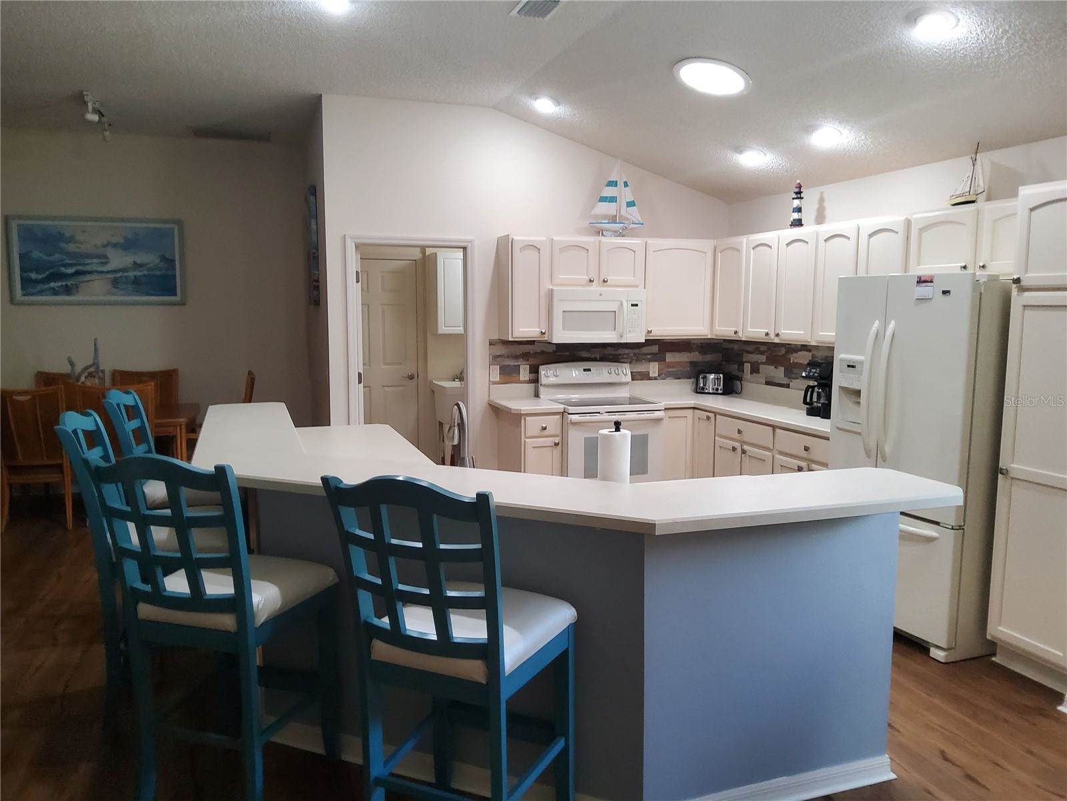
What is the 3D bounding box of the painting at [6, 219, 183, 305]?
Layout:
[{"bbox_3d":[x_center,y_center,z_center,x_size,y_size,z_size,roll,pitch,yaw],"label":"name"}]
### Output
[{"bbox_3d":[-3.718,-1.186,6.852,1.345,0.740,0.040,-2,8,-19],"label":"painting"}]

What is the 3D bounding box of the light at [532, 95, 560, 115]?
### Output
[{"bbox_3d":[0.081,-2.045,5.543,0.190,0.040,0.190,16,1,0],"label":"light"}]

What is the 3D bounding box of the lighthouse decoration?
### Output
[{"bbox_3d":[1.802,-1.326,5.464,0.095,0.345,0.095,-2,7,-19],"label":"lighthouse decoration"}]

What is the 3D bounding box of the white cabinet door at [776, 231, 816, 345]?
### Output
[{"bbox_3d":[1.748,-0.754,5.324,0.022,0.708,0.378,-2,7,-19],"label":"white cabinet door"}]

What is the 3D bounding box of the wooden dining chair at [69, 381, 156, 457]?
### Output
[{"bbox_3d":[-3.125,0.380,6.068,0.500,1.050,0.580,-3,8,-24],"label":"wooden dining chair"}]

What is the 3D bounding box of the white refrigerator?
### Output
[{"bbox_3d":[2.119,0.263,4.089,0.820,1.770,0.860,-2,8,-19],"label":"white refrigerator"}]

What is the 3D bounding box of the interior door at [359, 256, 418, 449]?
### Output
[{"bbox_3d":[-1.448,-0.281,7.433,0.760,2.030,0.045,-2,7,-19],"label":"interior door"}]

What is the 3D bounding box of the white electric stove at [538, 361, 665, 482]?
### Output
[{"bbox_3d":[0.494,0.317,6.099,0.765,1.190,0.700,-2,7,-19],"label":"white electric stove"}]

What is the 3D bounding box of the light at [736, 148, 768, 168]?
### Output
[{"bbox_3d":[1.458,-1.626,5.375,0.200,0.050,0.200,16,1,-20],"label":"light"}]

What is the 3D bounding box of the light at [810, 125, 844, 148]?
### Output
[{"bbox_3d":[1.712,-1.536,4.689,0.200,0.050,0.200,16,1,-20],"label":"light"}]

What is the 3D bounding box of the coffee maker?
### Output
[{"bbox_3d":[1.910,-0.072,5.178,0.290,0.365,0.220,-2,7,-19],"label":"coffee maker"}]

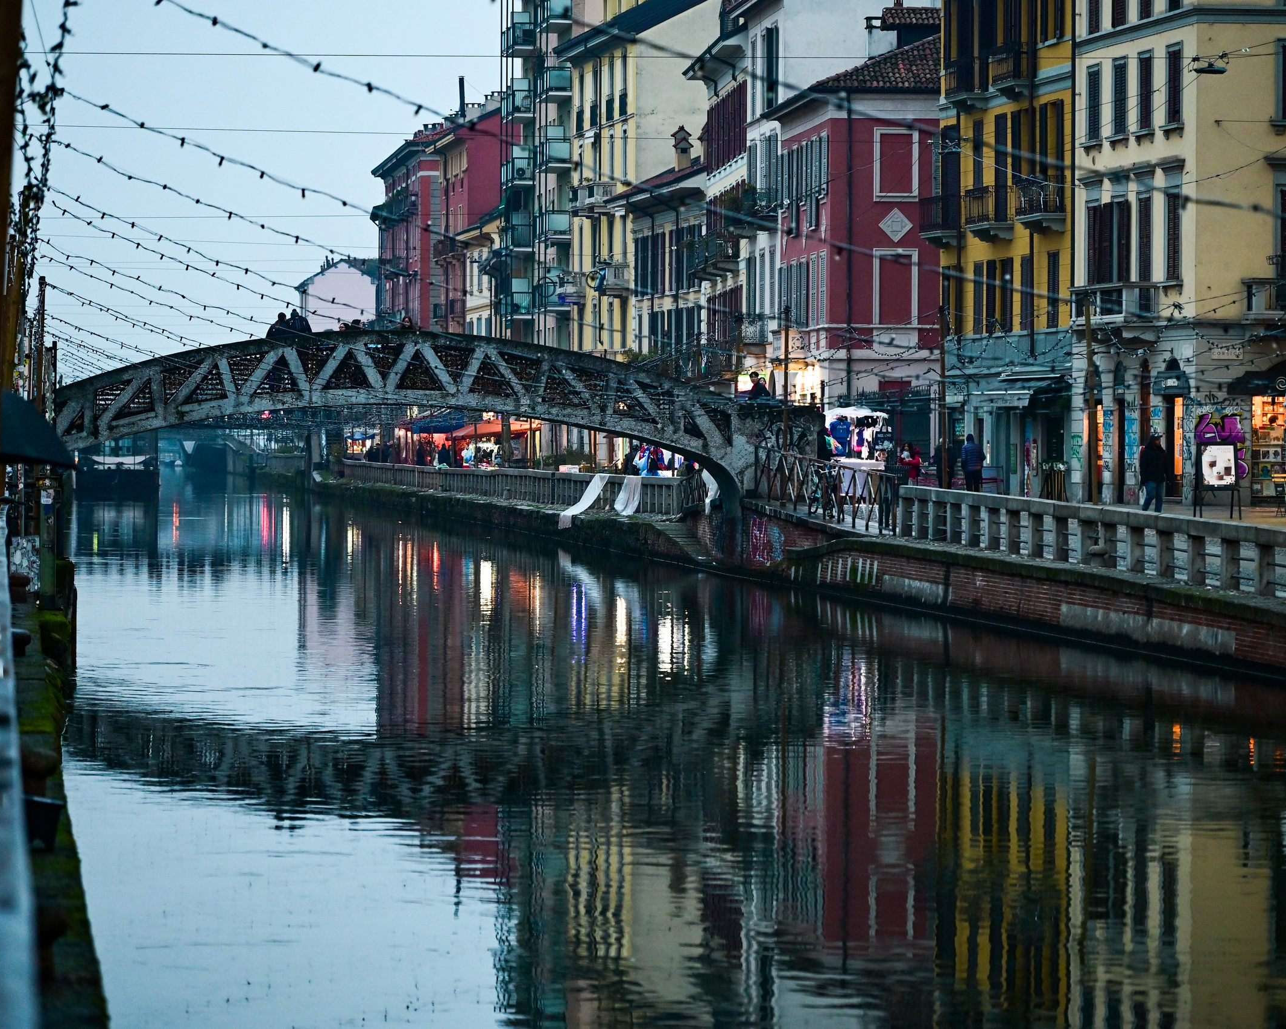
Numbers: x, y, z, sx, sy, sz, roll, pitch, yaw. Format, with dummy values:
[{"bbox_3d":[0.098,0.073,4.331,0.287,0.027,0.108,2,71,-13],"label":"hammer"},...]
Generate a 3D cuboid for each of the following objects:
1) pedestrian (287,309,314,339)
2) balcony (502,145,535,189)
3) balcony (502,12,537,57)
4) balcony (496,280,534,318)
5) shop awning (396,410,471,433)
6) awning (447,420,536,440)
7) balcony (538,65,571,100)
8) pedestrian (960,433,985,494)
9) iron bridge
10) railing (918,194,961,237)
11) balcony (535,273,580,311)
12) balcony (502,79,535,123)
[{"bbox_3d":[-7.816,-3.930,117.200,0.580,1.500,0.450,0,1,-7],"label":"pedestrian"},{"bbox_3d":[-5.601,-15.665,233.428,0.950,1.650,4.800,0,1,-7],"label":"balcony"},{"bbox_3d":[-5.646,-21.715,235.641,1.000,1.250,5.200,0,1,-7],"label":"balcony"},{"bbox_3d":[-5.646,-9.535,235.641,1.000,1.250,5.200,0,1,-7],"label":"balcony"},{"bbox_3d":[-10.493,-4.631,257.653,3.100,1.250,5.000,0,1,-7],"label":"shop awning"},{"bbox_3d":[-6.426,-3.666,222.000,3.600,0.950,4.200,0,1,-7],"label":"awning"},{"bbox_3d":[-3.756,-18.171,218.431,0.950,1.170,4.800,0,1,-7],"label":"balcony"},{"bbox_3d":[8.590,-1.240,134.000,0.580,1.720,0.380,0,1,3],"label":"pedestrian"},{"bbox_3d":[-5.419,-2.205,118.928,18.779,4.115,3.600,0,1,-7],"label":"iron bridge"},{"bbox_3d":[8.735,-8.655,149.298,0.760,1.080,2.500,0,1,-10],"label":"railing"},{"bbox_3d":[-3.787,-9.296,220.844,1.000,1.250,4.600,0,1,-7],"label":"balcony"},{"bbox_3d":[-5.601,-18.667,233.428,0.950,1.650,4.800,0,1,-7],"label":"balcony"}]

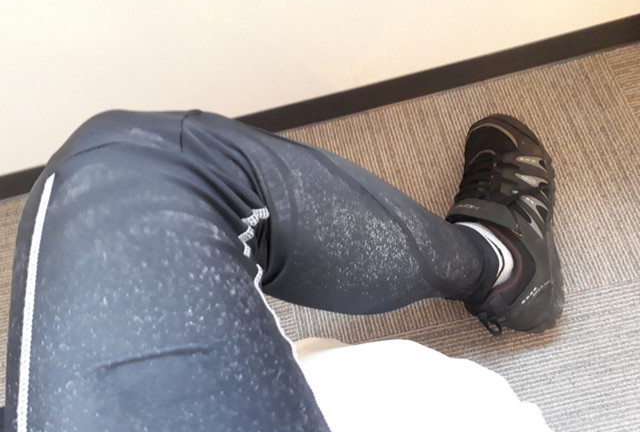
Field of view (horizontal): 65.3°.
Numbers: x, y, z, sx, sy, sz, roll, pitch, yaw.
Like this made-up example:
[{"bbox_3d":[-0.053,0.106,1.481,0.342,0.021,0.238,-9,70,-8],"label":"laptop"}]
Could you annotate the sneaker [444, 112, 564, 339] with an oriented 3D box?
[{"bbox_3d":[0.219,0.004,0.602,0.110,0.105,0.275,3,79,-29],"label":"sneaker"}]

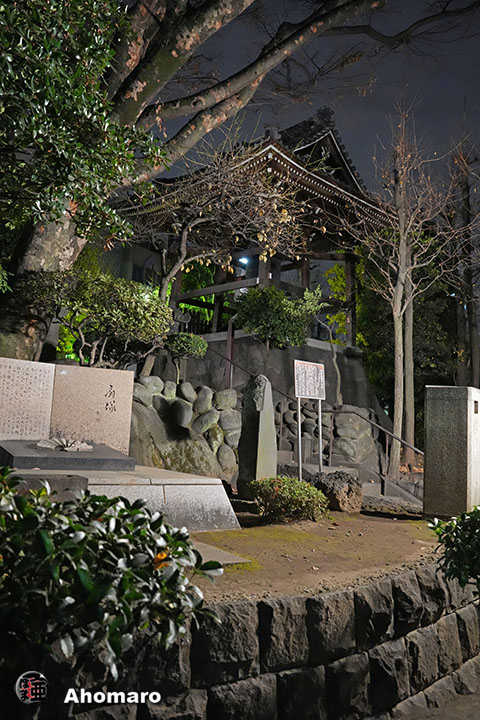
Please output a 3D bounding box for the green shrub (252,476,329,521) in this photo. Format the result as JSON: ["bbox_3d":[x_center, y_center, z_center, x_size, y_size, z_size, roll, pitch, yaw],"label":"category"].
[{"bbox_3d":[0.531,1.486,6.223,0.800,0.470,0.720,2,-3,0],"label":"green shrub"}]

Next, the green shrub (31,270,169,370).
[{"bbox_3d":[-1.931,-0.569,8.145,1.850,1.350,1.500,2,-3,0],"label":"green shrub"}]

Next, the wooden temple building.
[{"bbox_3d":[0.744,-4.200,20.590,6.900,7.200,7.100,5,-5,-44],"label":"wooden temple building"}]

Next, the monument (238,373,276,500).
[{"bbox_3d":[0.207,0.919,7.058,0.300,1.480,0.380,5,-4,-40],"label":"monument"}]

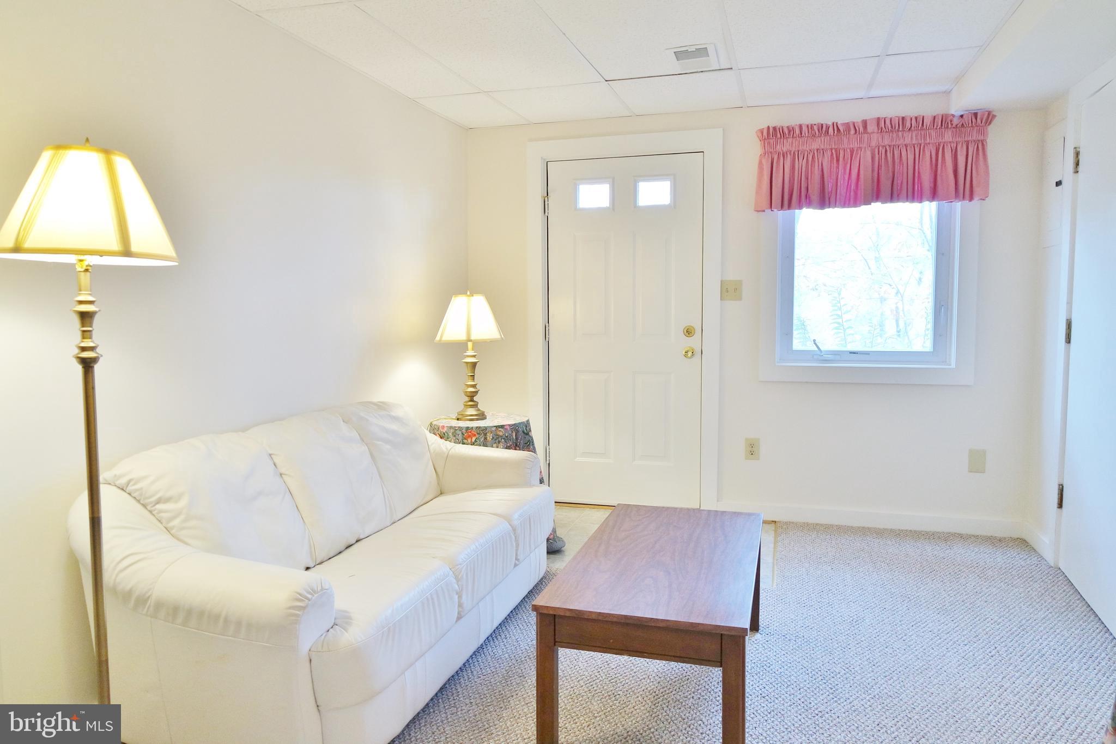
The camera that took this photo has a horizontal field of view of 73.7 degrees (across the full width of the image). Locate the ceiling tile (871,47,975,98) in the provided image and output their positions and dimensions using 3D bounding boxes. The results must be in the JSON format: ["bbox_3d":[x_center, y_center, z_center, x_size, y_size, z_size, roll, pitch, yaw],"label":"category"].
[{"bbox_3d":[1.675,-1.391,3.462,0.387,0.020,0.710,1,6,17],"label":"ceiling tile"}]

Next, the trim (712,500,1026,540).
[{"bbox_3d":[1.658,0.806,4.057,1.557,0.090,0.016,1,6,17],"label":"trim"}]

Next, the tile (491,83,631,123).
[{"bbox_3d":[0.032,-1.427,3.949,0.598,0.018,0.708,1,6,17],"label":"tile"}]

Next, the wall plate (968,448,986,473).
[{"bbox_3d":[2.182,0.465,3.869,0.079,0.123,0.007,1,6,17],"label":"wall plate"}]

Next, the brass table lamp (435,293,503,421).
[{"bbox_3d":[-0.442,-0.085,3.761,0.335,0.648,0.335,0,6,0],"label":"brass table lamp"}]

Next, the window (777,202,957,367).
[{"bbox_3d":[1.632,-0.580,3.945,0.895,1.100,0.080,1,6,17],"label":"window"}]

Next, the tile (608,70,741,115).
[{"bbox_3d":[0.616,-1.414,3.774,0.598,0.018,0.708,1,6,17],"label":"tile"}]

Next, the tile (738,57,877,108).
[{"bbox_3d":[1.200,-1.401,3.599,0.598,0.018,0.708,1,6,17],"label":"tile"}]

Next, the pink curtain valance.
[{"bbox_3d":[1.603,-1.064,3.836,1.120,0.425,0.100,1,6,17],"label":"pink curtain valance"}]

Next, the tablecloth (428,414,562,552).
[{"bbox_3d":[-0.353,0.558,3.819,0.740,0.645,0.700,0,6,0],"label":"tablecloth"}]

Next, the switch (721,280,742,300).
[{"bbox_3d":[0.966,-0.453,4.138,0.115,0.114,0.013,1,6,17],"label":"switch"}]

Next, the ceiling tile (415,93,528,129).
[{"bbox_3d":[-0.452,-1.440,4.105,0.401,0.020,0.710,1,6,17],"label":"ceiling tile"}]

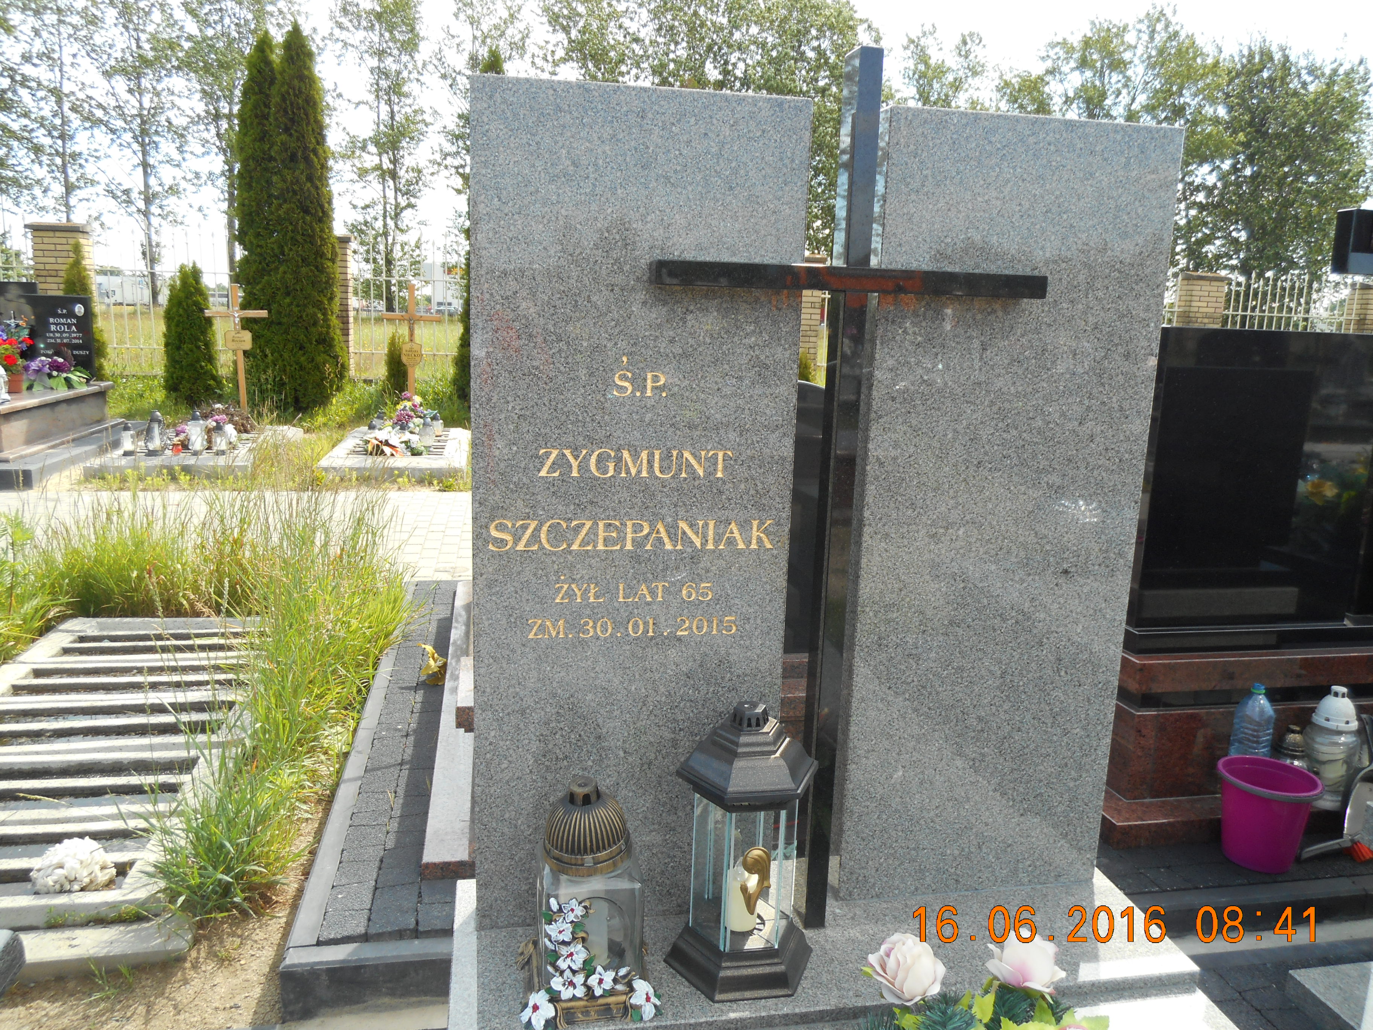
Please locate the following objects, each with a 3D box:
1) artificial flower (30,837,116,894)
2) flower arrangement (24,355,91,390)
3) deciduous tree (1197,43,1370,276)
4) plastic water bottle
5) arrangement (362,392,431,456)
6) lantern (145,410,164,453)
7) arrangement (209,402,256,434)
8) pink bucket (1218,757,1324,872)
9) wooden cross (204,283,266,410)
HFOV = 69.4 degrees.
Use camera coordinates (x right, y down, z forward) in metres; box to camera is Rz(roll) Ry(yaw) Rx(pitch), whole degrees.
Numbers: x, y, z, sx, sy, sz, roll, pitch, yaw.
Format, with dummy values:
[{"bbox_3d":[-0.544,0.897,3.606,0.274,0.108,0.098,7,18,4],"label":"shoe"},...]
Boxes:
[{"bbox_3d":[-1.490,0.860,2.407,0.175,0.130,0.165,0,11,-10],"label":"artificial flower"},{"bbox_3d":[-4.565,-1.061,7.177,0.420,0.250,0.300,-1,11,-11],"label":"flower arrangement"},{"bbox_3d":[17.272,-9.529,29.196,4.700,8.600,4.700,-1,11,-11],"label":"deciduous tree"},{"bbox_3d":[1.405,0.566,2.470,0.092,0.320,0.092,-1,11,-11],"label":"plastic water bottle"},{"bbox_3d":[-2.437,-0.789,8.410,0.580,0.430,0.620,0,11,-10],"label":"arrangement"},{"bbox_3d":[-4.119,-0.649,7.676,0.130,0.325,0.130,0,11,-10],"label":"lantern"},{"bbox_3d":[-4.175,-0.905,9.155,0.420,0.270,0.340,0,11,-10],"label":"arrangement"},{"bbox_3d":[1.510,0.791,2.596,0.241,0.231,0.241,2,11,0],"label":"pink bucket"},{"bbox_3d":[-3.969,-1.470,8.790,0.510,1.180,0.060,-1,11,-11],"label":"wooden cross"}]

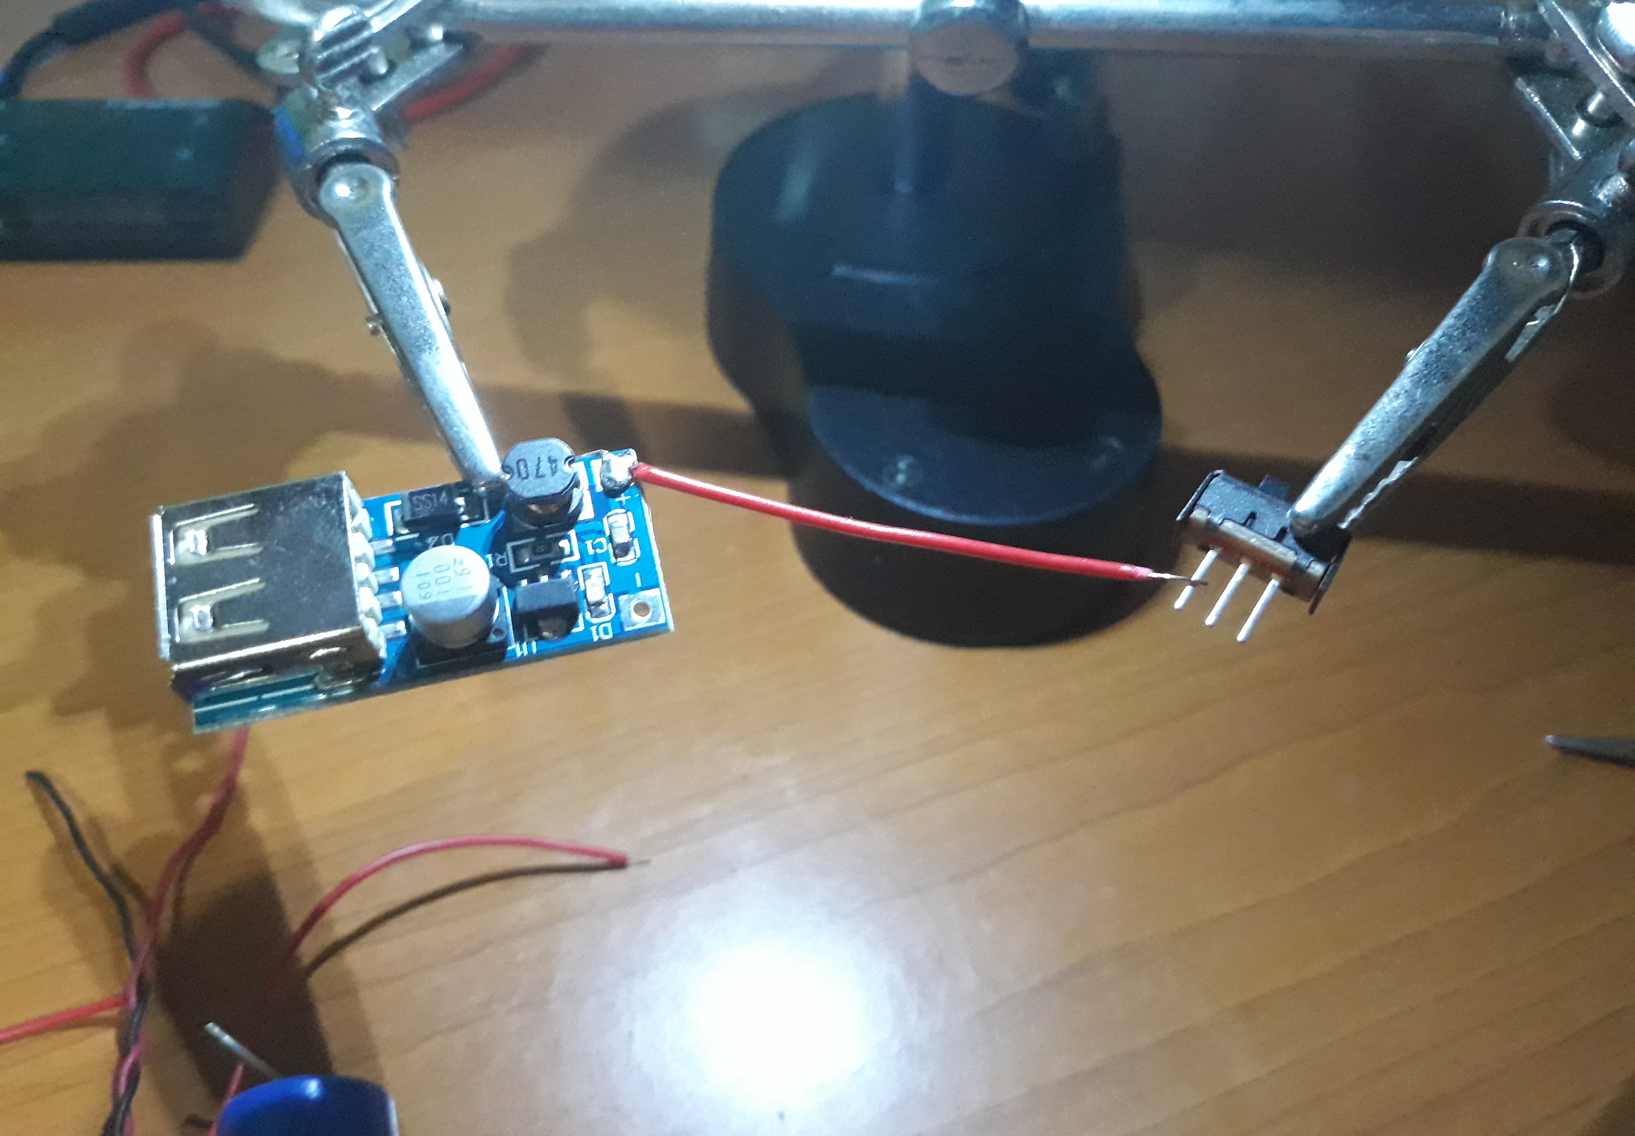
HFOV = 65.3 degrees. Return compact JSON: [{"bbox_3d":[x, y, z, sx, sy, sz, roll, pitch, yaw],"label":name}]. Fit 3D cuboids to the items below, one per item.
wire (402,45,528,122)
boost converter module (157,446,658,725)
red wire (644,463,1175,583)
[{"bbox_3d":[-0.075,-0.104,0.274,0.006,0.004,0.038,26,54,23],"label":"wire"},{"bbox_3d":[-0.029,0.000,0.094,0.035,0.008,0.016,-12,63,-10],"label":"boost converter module"},{"bbox_3d":[0.007,-0.003,0.100,0.045,0.003,0.002,11,49,2],"label":"red wire"}]

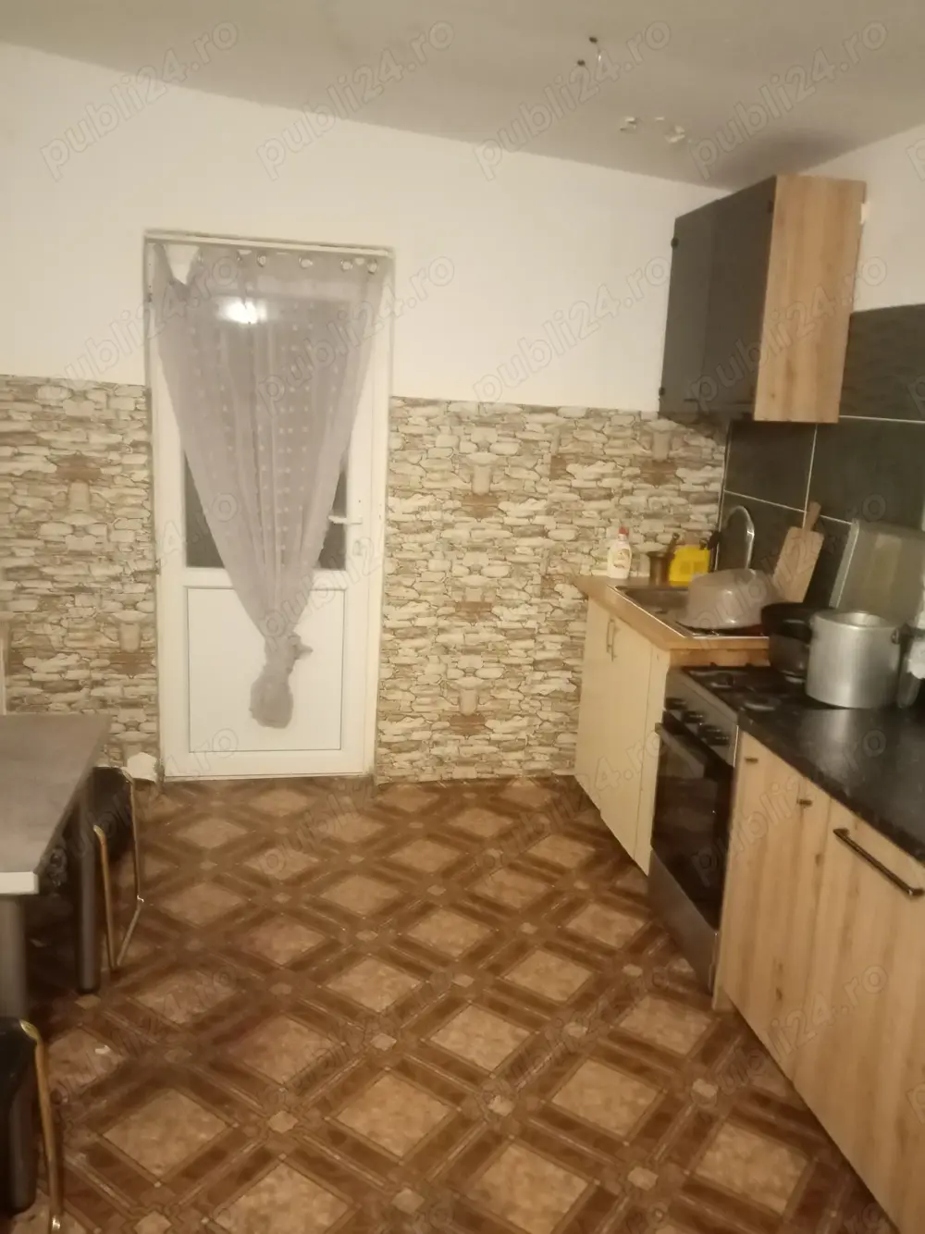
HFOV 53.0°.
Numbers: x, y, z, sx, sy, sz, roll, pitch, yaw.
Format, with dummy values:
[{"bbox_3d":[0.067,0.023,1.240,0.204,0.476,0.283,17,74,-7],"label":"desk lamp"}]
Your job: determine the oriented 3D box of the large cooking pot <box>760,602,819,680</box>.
[{"bbox_3d":[1.039,0.077,2.777,0.275,0.191,0.275,2,12,-1],"label":"large cooking pot"}]

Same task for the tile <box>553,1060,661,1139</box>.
[{"bbox_3d":[0.337,1.129,2.173,0.188,0.010,0.188,11,15,33],"label":"tile"}]

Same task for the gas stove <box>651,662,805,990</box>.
[{"bbox_3d":[0.928,0.588,2.735,0.580,0.830,0.490,1,12,-9],"label":"gas stove"}]

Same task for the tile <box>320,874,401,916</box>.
[{"bbox_3d":[-0.333,0.908,3.027,0.187,0.010,0.187,11,14,34],"label":"tile"}]

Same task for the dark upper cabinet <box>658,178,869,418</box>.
[{"bbox_3d":[1.007,-1.056,3.228,0.291,0.712,0.773,0,12,-9],"label":"dark upper cabinet"}]

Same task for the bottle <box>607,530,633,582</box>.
[{"bbox_3d":[0.668,-0.272,3.907,0.097,0.220,0.060,2,12,-3],"label":"bottle"}]

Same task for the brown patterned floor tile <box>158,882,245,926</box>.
[{"bbox_3d":[-0.823,0.907,2.929,0.187,0.010,0.187,11,14,34],"label":"brown patterned floor tile"}]

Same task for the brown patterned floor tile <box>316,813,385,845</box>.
[{"bbox_3d":[-0.403,0.777,3.393,0.176,0.010,0.176,11,15,34],"label":"brown patterned floor tile"}]

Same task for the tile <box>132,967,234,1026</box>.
[{"bbox_3d":[-0.730,0.997,2.435,0.187,0.010,0.187,11,14,33],"label":"tile"}]

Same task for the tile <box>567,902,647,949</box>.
[{"bbox_3d":[0.451,0.974,2.917,0.188,0.010,0.188,11,15,33],"label":"tile"}]

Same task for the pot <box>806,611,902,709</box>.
[{"bbox_3d":[1.069,0.114,2.536,0.240,0.208,0.240,2,12,-1],"label":"pot"}]

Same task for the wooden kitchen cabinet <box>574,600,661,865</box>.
[{"bbox_3d":[0.821,0.407,3.409,0.550,0.820,0.880,1,12,-9],"label":"wooden kitchen cabinet"}]

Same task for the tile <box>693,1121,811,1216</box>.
[{"bbox_3d":[0.619,1.172,1.978,0.187,0.010,0.187,11,14,34],"label":"tile"}]

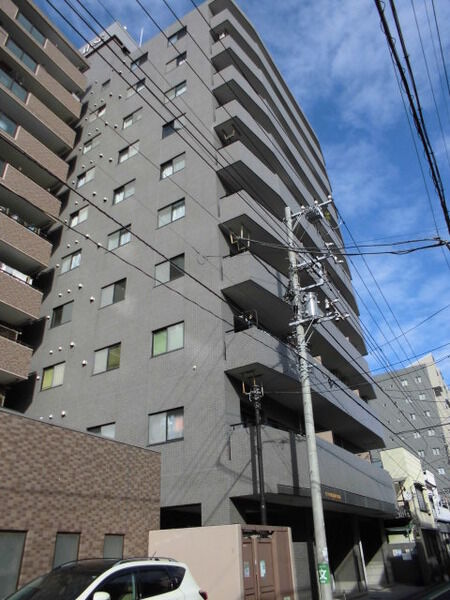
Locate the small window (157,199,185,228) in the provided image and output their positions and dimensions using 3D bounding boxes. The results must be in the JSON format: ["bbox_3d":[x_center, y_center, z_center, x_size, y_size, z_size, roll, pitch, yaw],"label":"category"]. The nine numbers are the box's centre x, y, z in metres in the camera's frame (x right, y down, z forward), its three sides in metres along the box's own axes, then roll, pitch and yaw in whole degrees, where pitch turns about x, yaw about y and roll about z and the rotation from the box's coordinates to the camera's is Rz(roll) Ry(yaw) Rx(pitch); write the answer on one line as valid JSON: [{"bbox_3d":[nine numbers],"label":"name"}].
[{"bbox_3d":[-2.287,-3.740,19.265,1.361,0.944,0.150,-19,-34,26],"label":"small window"}]

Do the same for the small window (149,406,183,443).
[{"bbox_3d":[-1.898,4.072,14.625,1.404,0.974,0.150,-19,-34,26],"label":"small window"}]

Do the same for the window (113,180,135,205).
[{"bbox_3d":[-4.595,-4.920,20.529,1.320,0.970,0.150,-21,-37,26],"label":"window"}]

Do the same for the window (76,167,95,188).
[{"bbox_3d":[-7.675,-6.740,24.797,1.258,0.924,0.150,-19,-34,26],"label":"window"}]

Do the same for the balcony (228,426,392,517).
[{"bbox_3d":[3.838,6.294,15.374,1.550,1.680,11.600,-21,-37,26],"label":"balcony"}]

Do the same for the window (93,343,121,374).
[{"bbox_3d":[-4.212,2.101,16.009,1.320,0.970,0.150,-21,-37,26],"label":"window"}]

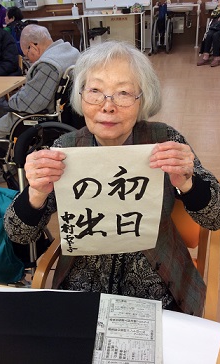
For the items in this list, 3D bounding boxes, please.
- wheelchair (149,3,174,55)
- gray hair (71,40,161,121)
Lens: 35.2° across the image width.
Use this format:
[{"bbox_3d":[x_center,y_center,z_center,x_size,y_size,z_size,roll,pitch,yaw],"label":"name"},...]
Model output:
[{"bbox_3d":[0.984,-2.859,6.413,0.340,0.880,0.950,3,31,12],"label":"wheelchair"},{"bbox_3d":[0.021,-0.253,0.850,0.215,0.200,0.210,6,29,6],"label":"gray hair"}]

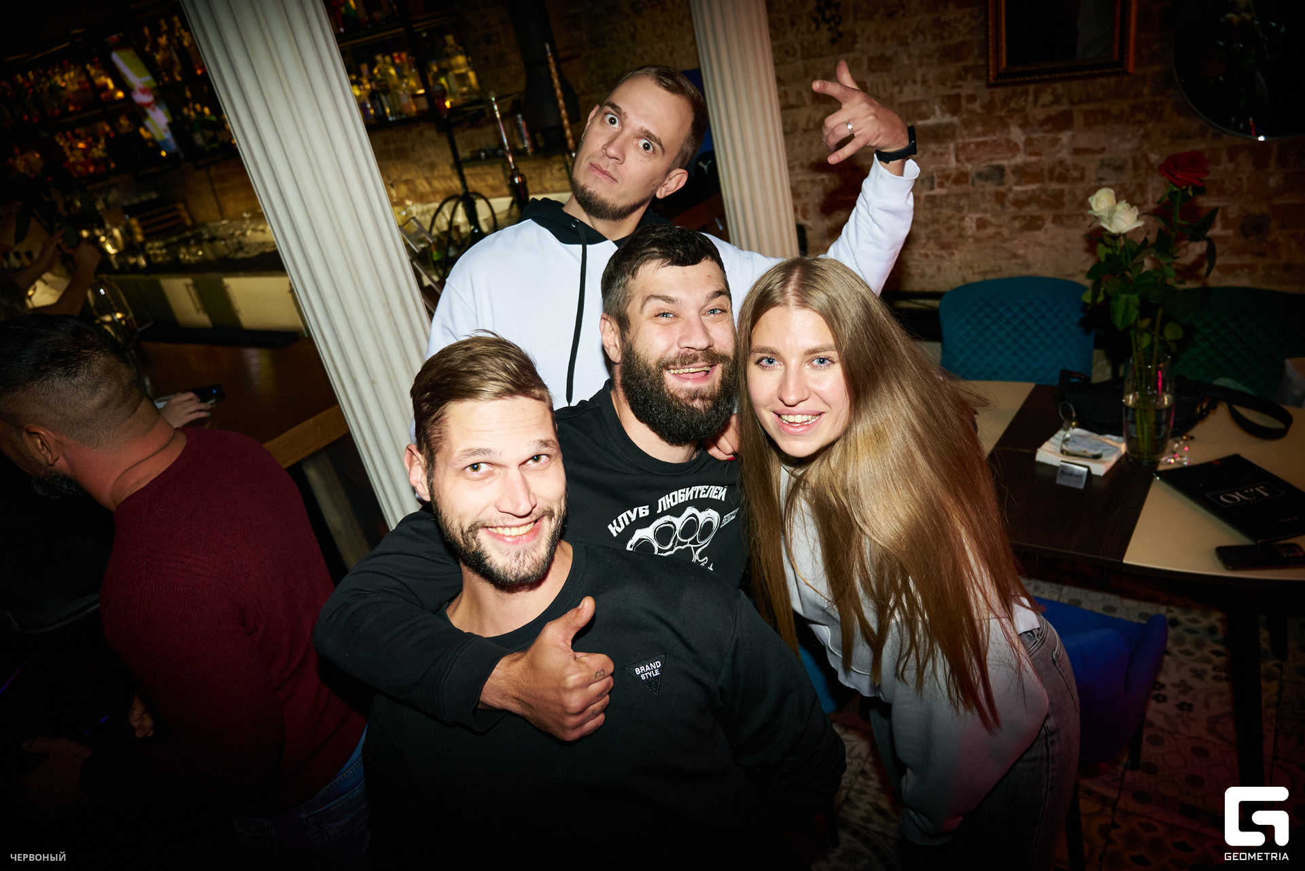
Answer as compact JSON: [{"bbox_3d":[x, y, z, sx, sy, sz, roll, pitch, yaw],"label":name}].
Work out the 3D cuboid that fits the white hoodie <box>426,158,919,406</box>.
[{"bbox_3d":[0.033,-0.084,1.571,0.820,0.720,0.370,-9,26,-6],"label":"white hoodie"}]

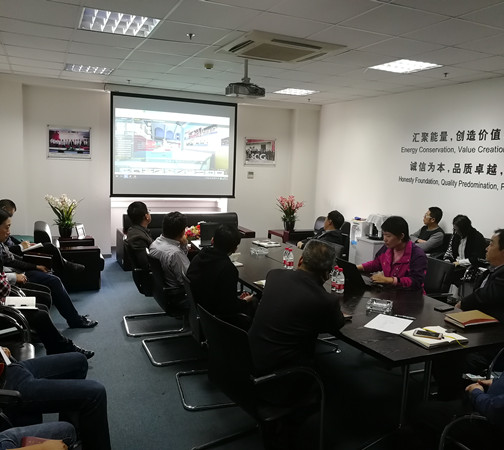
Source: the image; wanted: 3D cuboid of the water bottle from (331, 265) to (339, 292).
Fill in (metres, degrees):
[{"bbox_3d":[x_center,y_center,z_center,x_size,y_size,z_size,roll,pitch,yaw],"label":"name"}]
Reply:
[{"bbox_3d":[0.584,0.356,3.211,0.063,0.190,0.063,-1,9,-25],"label":"water bottle"}]

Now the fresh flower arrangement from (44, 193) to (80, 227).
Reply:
[{"bbox_3d":[-2.553,-0.092,6.427,0.480,0.560,0.460,-1,9,-24],"label":"fresh flower arrangement"}]

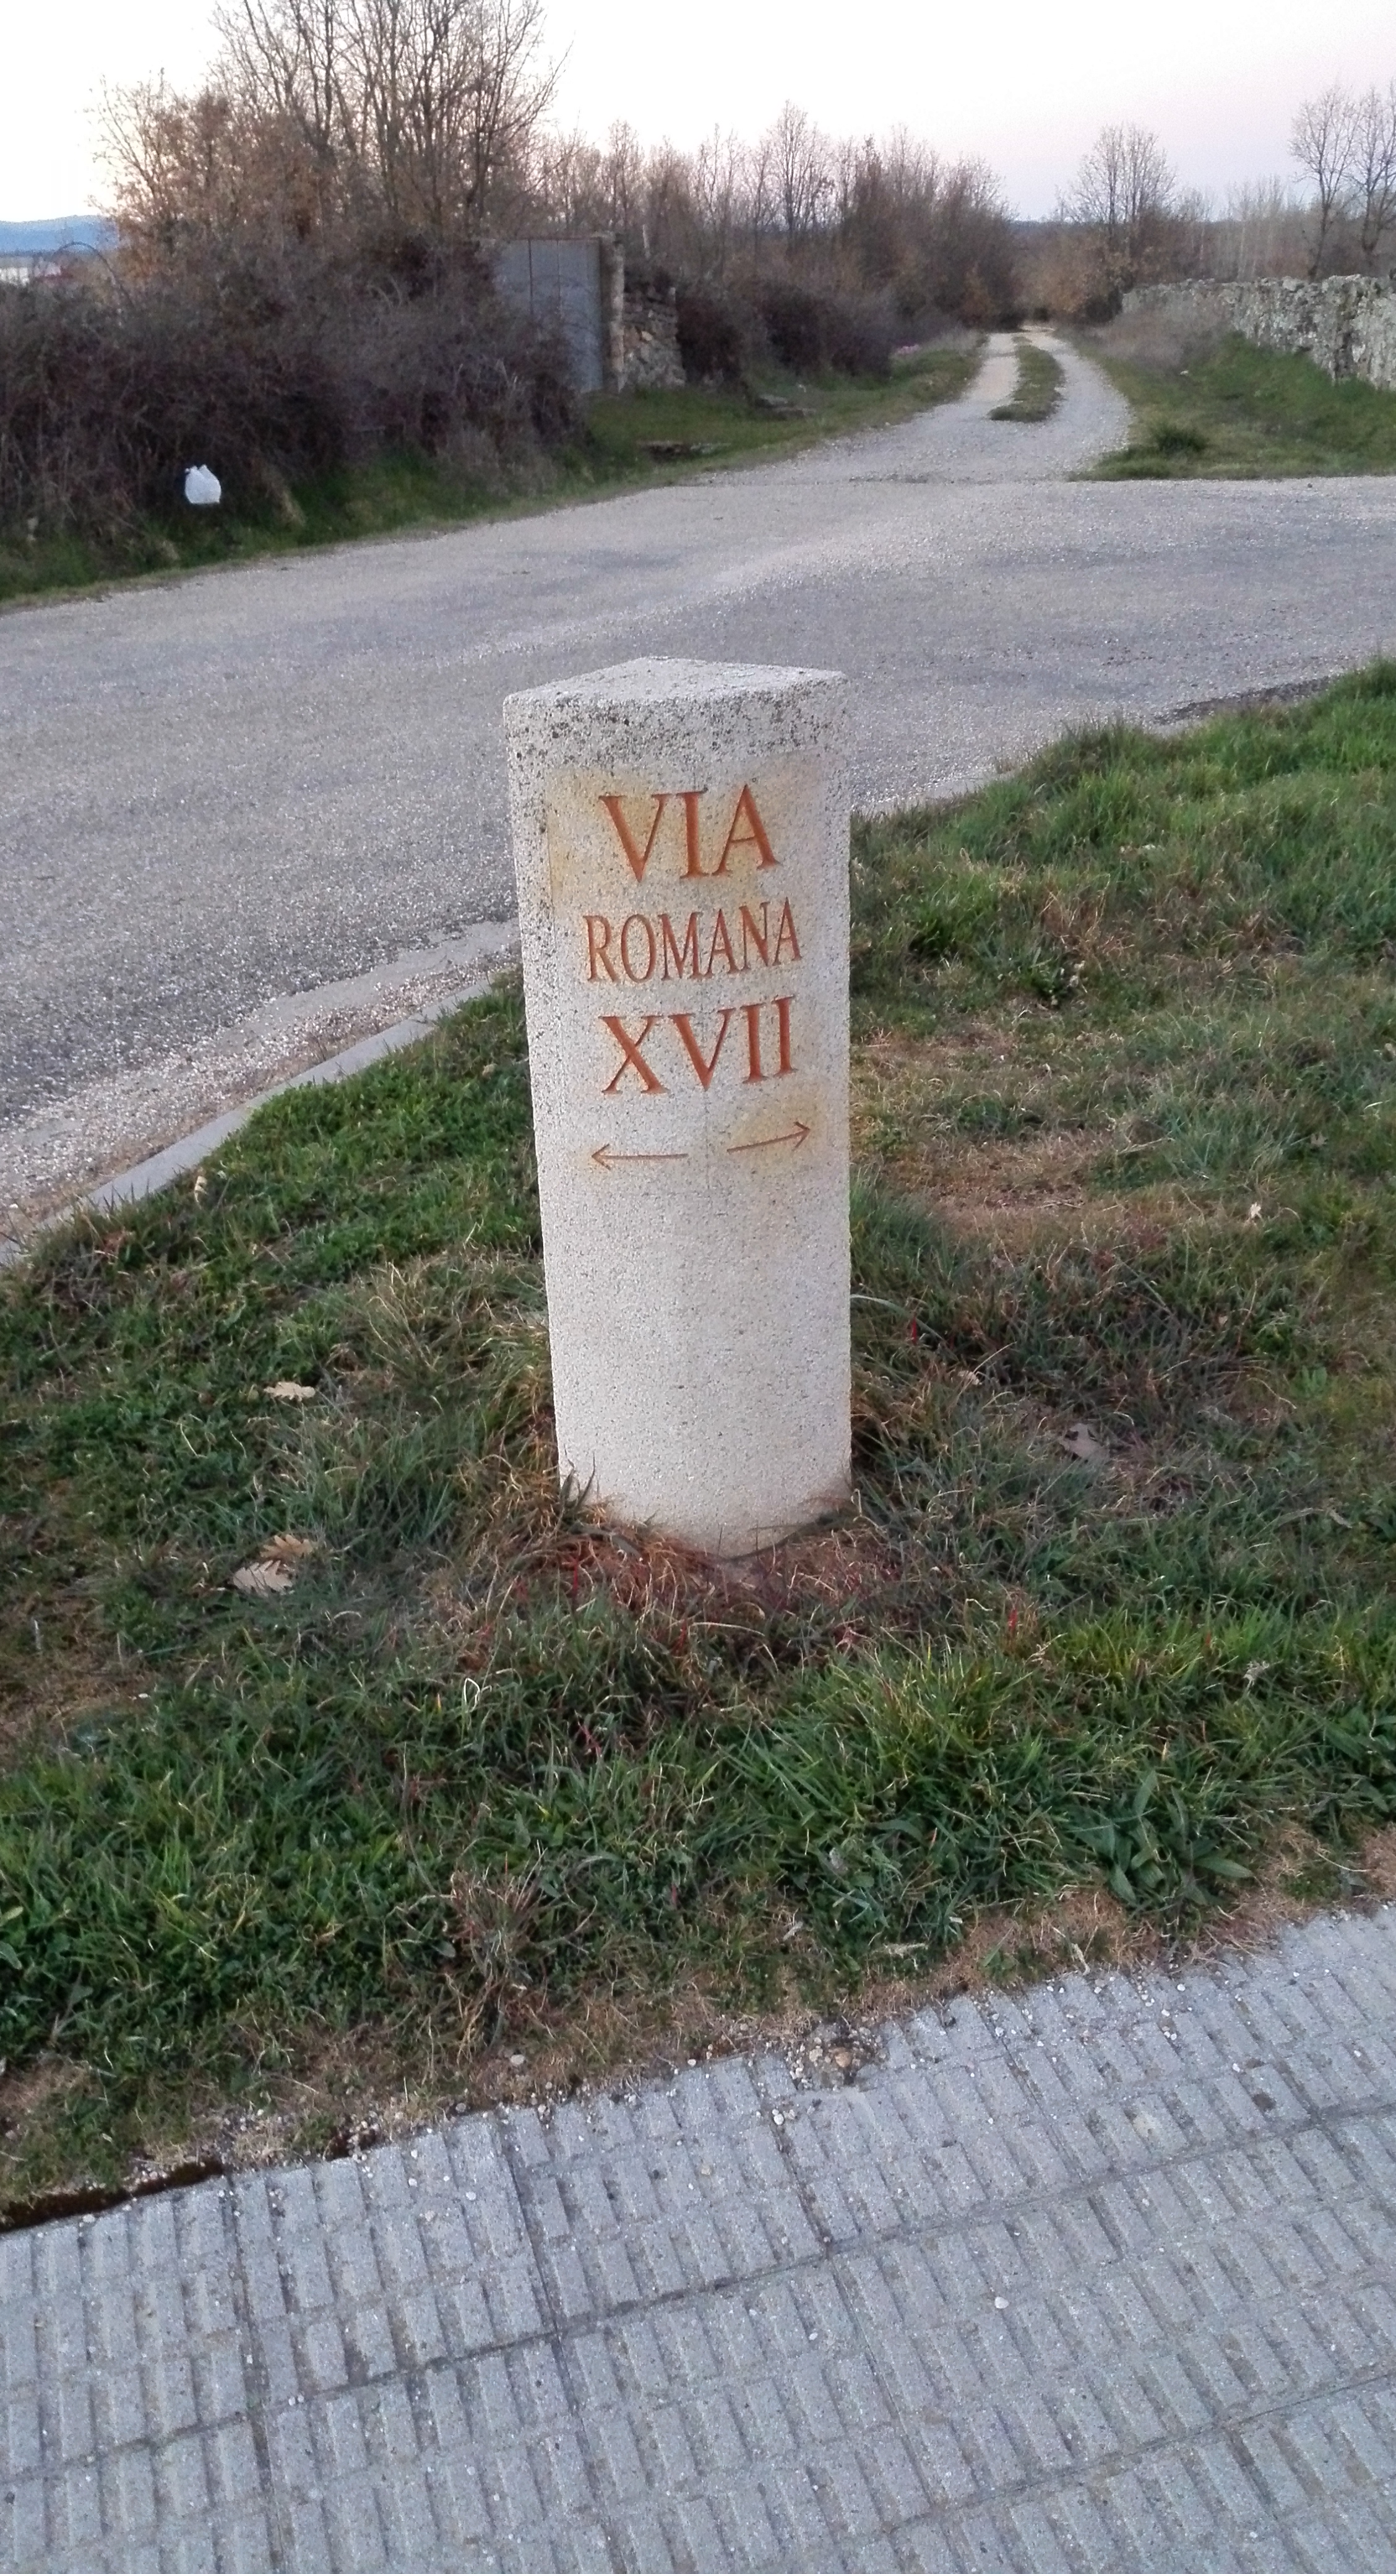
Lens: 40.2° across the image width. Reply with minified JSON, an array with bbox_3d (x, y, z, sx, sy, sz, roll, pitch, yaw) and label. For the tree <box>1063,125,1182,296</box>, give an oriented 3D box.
[{"bbox_3d":[15.698,-39.943,71.000,4.500,5.900,4.400,-1,29,0],"label":"tree"}]

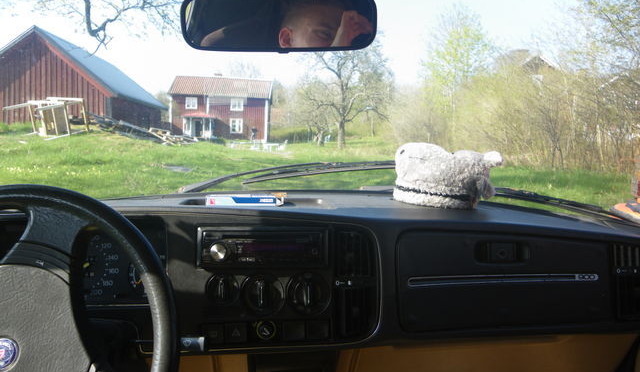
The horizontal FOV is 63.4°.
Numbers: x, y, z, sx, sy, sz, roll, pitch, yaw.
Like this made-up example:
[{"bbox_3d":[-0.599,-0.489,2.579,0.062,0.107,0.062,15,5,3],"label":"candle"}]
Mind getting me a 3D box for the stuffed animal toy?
[{"bbox_3d":[0.236,-0.018,0.960,0.190,0.116,0.130,4,6,16],"label":"stuffed animal toy"}]

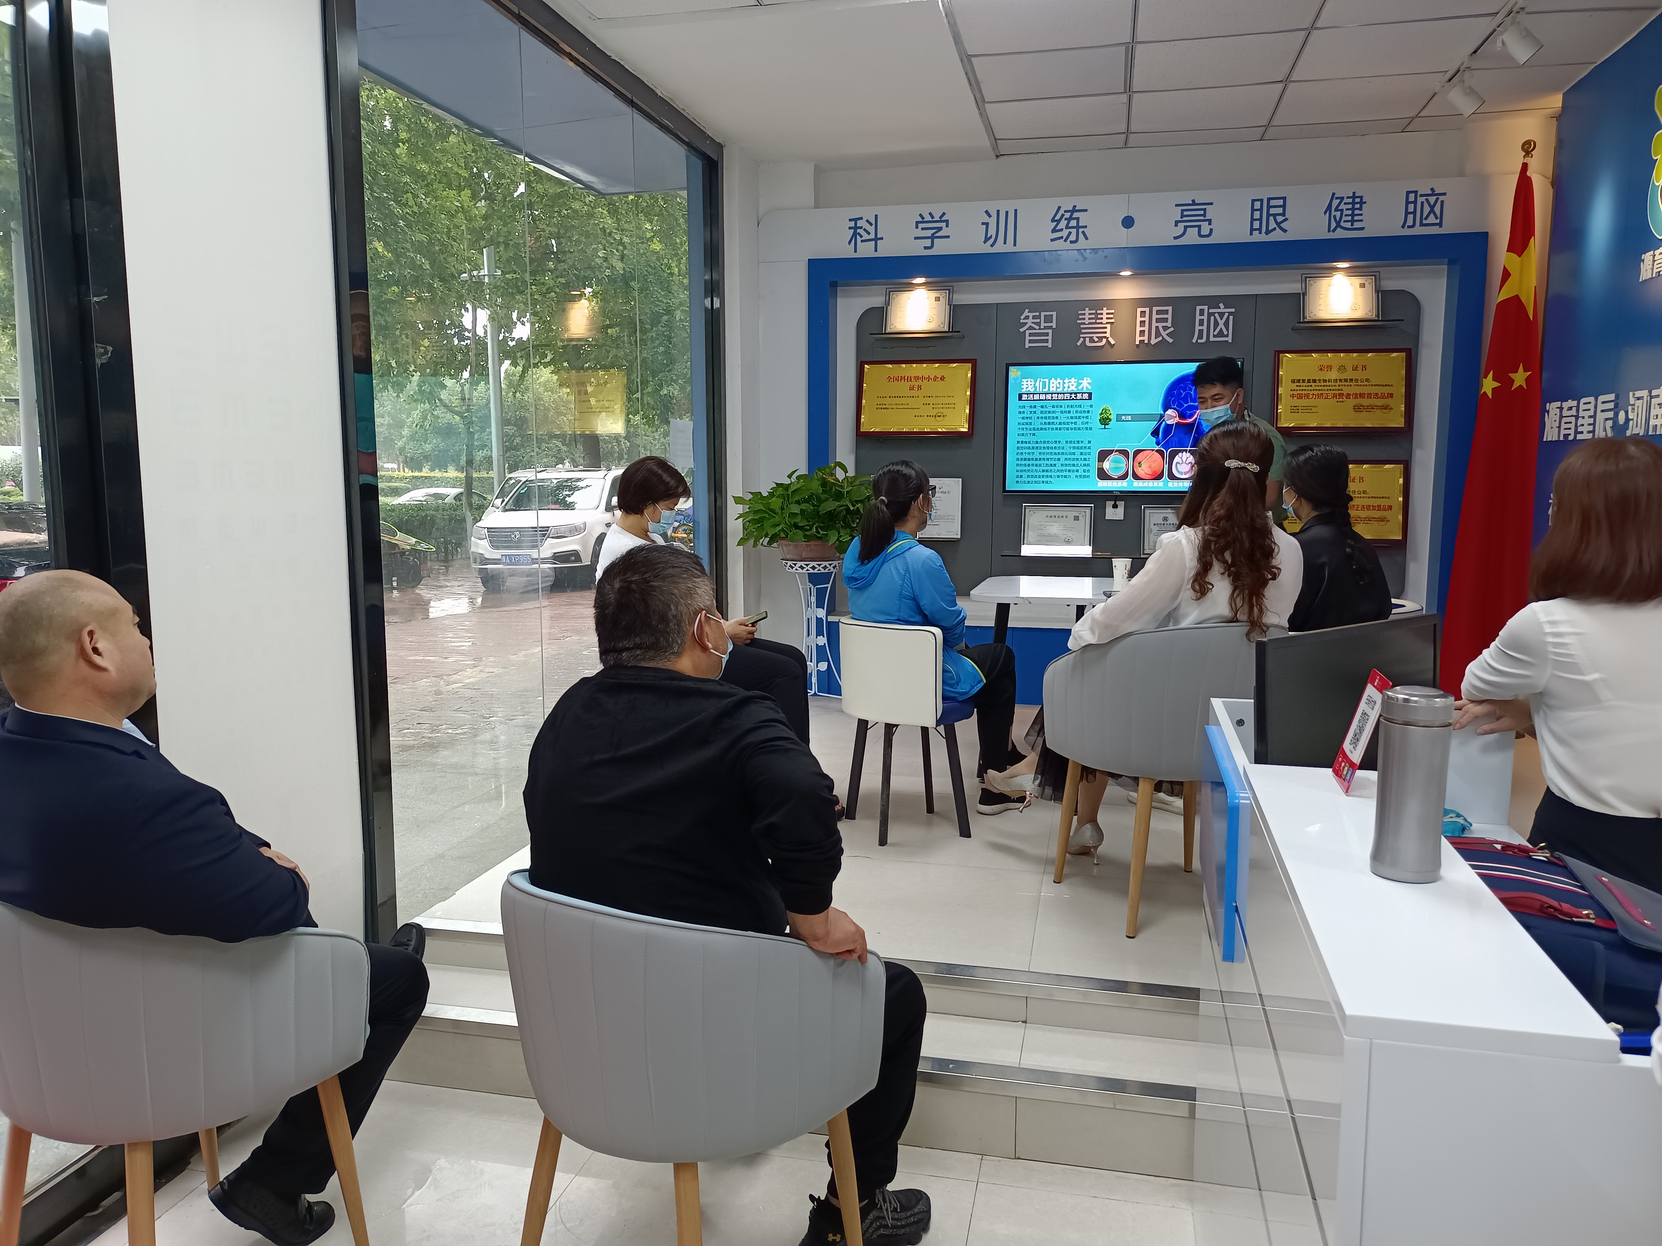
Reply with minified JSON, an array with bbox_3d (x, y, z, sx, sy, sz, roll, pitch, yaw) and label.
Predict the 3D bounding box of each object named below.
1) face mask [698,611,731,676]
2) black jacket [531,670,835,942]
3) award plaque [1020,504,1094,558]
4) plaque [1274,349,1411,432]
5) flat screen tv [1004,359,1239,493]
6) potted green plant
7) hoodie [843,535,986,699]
[{"bbox_3d":[-0.224,0.044,2.100,0.135,0.120,0.095,5,4,37],"label":"face mask"},{"bbox_3d":[-0.236,0.376,1.969,0.530,0.630,0.370,5,9,34],"label":"black jacket"},{"bbox_3d":[1.125,-0.458,5.950,0.350,0.265,0.025,2,2,13],"label":"award plaque"},{"bbox_3d":[2.393,-1.081,5.624,0.598,0.385,0.030,2,8,13],"label":"plaque"},{"bbox_3d":[1.424,-0.954,5.837,1.110,0.635,0.070,2,8,13],"label":"flat screen tv"},{"bbox_3d":[-0.132,-0.551,5.859,0.620,0.480,0.530,2,8,13],"label":"potted green plant"},{"bbox_3d":[0.267,-0.021,3.888,0.450,0.550,0.420,7,10,42],"label":"hoodie"}]

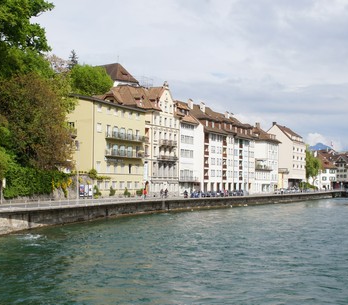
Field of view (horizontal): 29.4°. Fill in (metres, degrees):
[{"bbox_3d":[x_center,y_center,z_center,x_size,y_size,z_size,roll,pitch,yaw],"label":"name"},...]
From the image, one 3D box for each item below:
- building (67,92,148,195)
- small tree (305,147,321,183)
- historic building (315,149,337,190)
[{"bbox_3d":[-13.500,-0.660,121.960,9.500,17.700,17.600,-1,-3,27],"label":"building"},{"bbox_3d":[50.000,5.720,236.990,7.000,15.300,7.000,0,-3,0],"label":"small tree"},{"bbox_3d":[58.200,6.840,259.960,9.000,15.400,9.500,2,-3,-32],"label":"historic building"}]

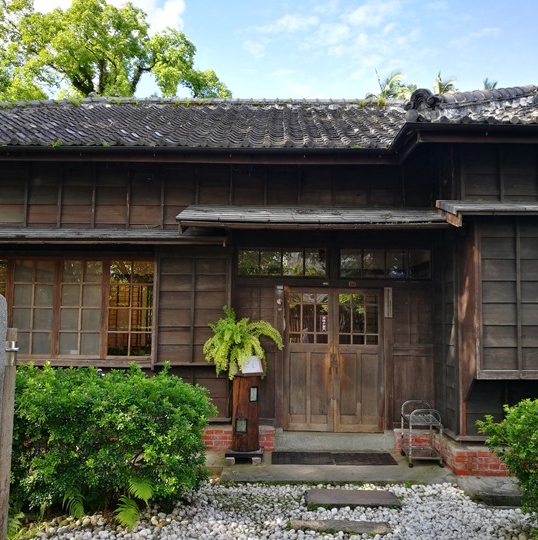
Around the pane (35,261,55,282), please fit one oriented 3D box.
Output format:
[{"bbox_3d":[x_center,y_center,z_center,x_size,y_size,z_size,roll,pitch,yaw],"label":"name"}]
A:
[{"bbox_3d":[-2.866,0.021,7.207,0.247,0.283,0.020,1,-5,1],"label":"pane"}]

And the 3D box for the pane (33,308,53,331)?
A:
[{"bbox_3d":[-2.876,0.633,7.155,0.246,0.282,0.020,1,-5,1],"label":"pane"}]

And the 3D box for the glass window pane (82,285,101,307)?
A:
[{"bbox_3d":[-2.253,0.325,7.143,0.254,0.279,0.030,0,-4,0],"label":"glass window pane"}]

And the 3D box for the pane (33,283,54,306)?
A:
[{"bbox_3d":[-2.874,0.330,7.181,0.247,0.282,0.020,1,-5,1],"label":"pane"}]

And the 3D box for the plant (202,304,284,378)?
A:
[{"bbox_3d":[-0.299,0.838,6.579,0.914,0.844,0.850,1,-5,0],"label":"plant"}]

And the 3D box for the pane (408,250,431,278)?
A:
[{"bbox_3d":[1.938,-0.070,7.247,0.309,0.360,0.030,0,-4,0],"label":"pane"}]

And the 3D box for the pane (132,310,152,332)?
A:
[{"bbox_3d":[-1.590,0.634,7.063,0.268,0.274,0.020,1,-5,0],"label":"pane"}]

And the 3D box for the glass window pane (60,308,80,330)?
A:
[{"bbox_3d":[-2.525,0.628,7.123,0.254,0.279,0.030,0,-4,0],"label":"glass window pane"}]

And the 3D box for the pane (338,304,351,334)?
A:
[{"bbox_3d":[0.968,0.623,7.154,0.166,0.371,0.020,1,-5,0],"label":"pane"}]

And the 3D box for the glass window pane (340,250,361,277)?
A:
[{"bbox_3d":[1.057,-0.079,7.217,0.278,0.339,0.020,1,-5,1],"label":"glass window pane"}]

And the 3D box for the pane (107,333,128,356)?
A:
[{"bbox_3d":[-1.910,0.941,7.097,0.254,0.304,0.030,0,-4,0],"label":"pane"}]

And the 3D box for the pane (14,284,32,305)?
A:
[{"bbox_3d":[-3.028,0.309,6.923,0.231,0.269,0.025,1,-5,0],"label":"pane"}]

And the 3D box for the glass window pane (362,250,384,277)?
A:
[{"bbox_3d":[1.334,-0.083,7.252,0.283,0.334,0.030,0,-4,0],"label":"glass window pane"}]

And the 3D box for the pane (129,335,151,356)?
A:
[{"bbox_3d":[-1.620,0.953,7.095,0.279,0.279,0.030,0,-4,0],"label":"pane"}]

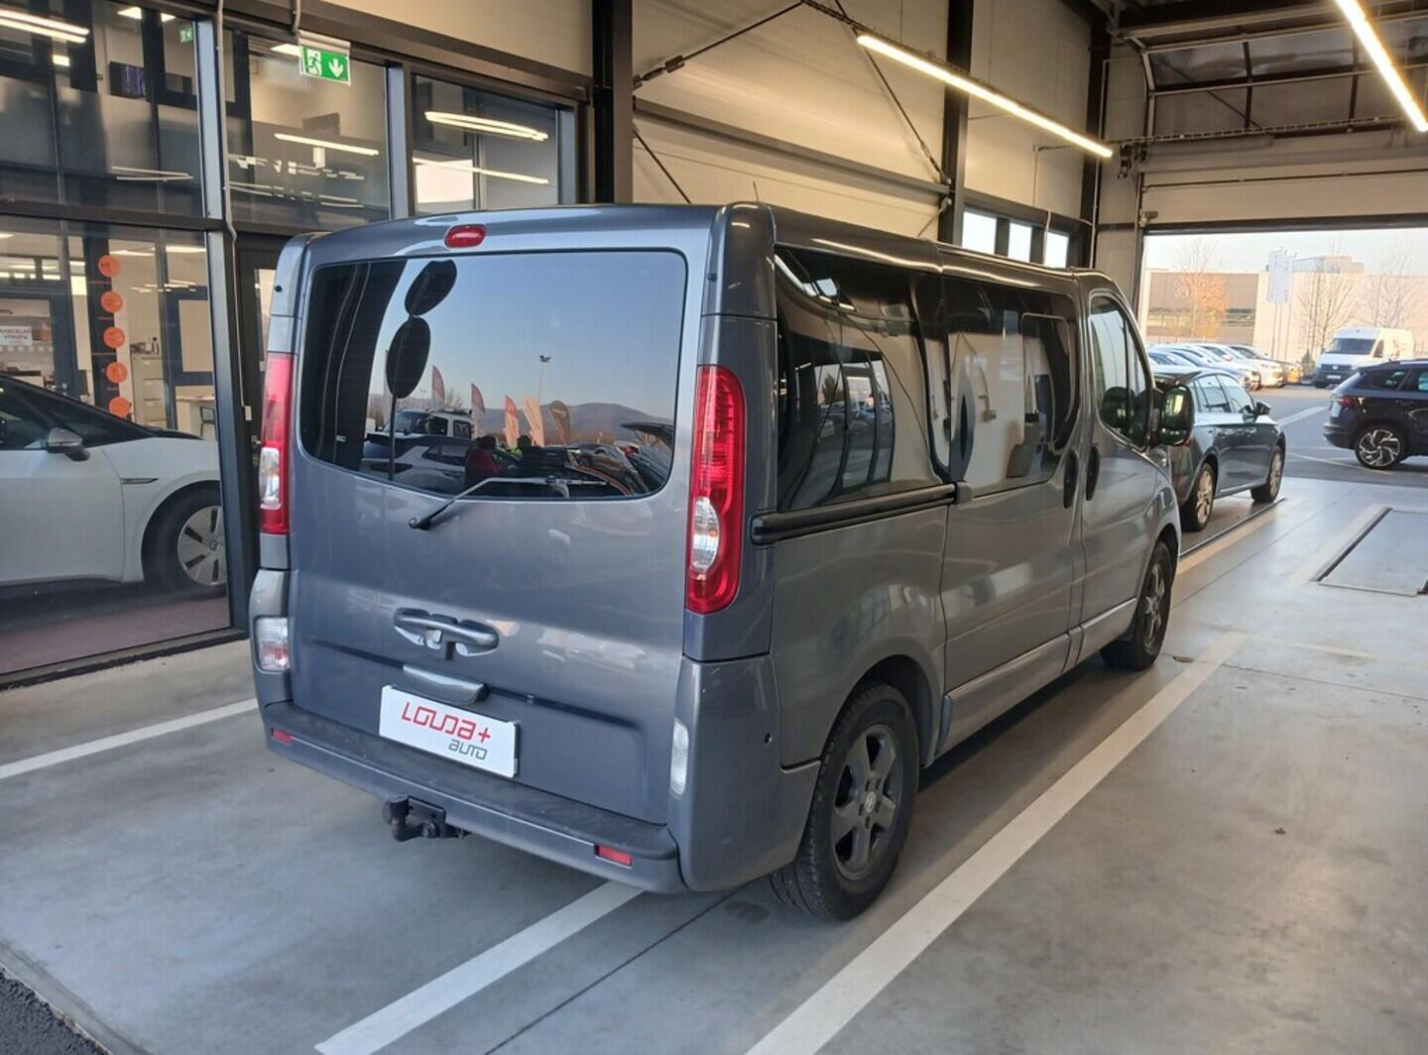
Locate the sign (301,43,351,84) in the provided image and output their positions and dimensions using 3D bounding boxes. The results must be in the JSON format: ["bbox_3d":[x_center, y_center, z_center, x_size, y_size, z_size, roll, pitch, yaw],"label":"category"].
[{"bbox_3d":[-2.123,-2.534,5.866,0.035,0.150,0.290,9,12,37],"label":"sign"}]

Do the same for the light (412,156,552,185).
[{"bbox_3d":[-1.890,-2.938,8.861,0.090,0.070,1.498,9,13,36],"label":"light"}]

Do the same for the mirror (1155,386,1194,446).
[{"bbox_3d":[2.157,-0.522,5.021,0.180,0.290,0.120,10,13,41],"label":"mirror"}]

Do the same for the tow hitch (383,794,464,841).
[{"bbox_3d":[-0.782,0.772,2.908,0.140,0.140,0.210,8,11,34],"label":"tow hitch"}]

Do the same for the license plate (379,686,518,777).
[{"bbox_3d":[-0.732,0.553,2.938,0.525,0.140,0.020,8,7,34],"label":"license plate"}]

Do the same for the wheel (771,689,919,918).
[{"bbox_3d":[0.365,0.778,3.148,0.220,0.680,0.680,8,11,34],"label":"wheel"}]

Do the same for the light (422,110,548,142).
[{"bbox_3d":[-1.965,-3.479,9.321,0.130,0.080,1.250,9,12,37],"label":"light"}]

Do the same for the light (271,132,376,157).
[{"bbox_3d":[-3.662,-3.647,10.233,0.080,0.070,1.150,9,12,37],"label":"light"}]

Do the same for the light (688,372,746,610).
[{"bbox_3d":[0.016,-0.082,2.438,0.135,0.575,0.120,8,8,34],"label":"light"}]

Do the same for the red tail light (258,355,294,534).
[{"bbox_3d":[-1.338,-0.262,3.365,0.135,0.575,0.120,8,8,34],"label":"red tail light"}]

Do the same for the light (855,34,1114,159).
[{"bbox_3d":[2.991,-4.202,10.757,0.090,0.080,6.118,9,13,36],"label":"light"}]

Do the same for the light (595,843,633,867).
[{"bbox_3d":[-0.238,0.787,2.575,0.105,0.030,0.020,7,11,30],"label":"light"}]

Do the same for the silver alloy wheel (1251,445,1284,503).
[{"bbox_3d":[6.182,-0.608,12.023,0.215,0.650,0.650,9,12,38],"label":"silver alloy wheel"}]

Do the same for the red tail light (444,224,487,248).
[{"bbox_3d":[-0.663,-0.777,2.864,0.140,0.056,0.038,8,12,36],"label":"red tail light"}]

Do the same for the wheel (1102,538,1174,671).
[{"bbox_3d":[2.212,0.404,5.669,0.215,0.670,0.670,8,12,36],"label":"wheel"}]

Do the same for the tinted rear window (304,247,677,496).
[{"bbox_3d":[-0.663,-0.407,2.852,1.410,0.630,0.100,8,6,34],"label":"tinted rear window"}]

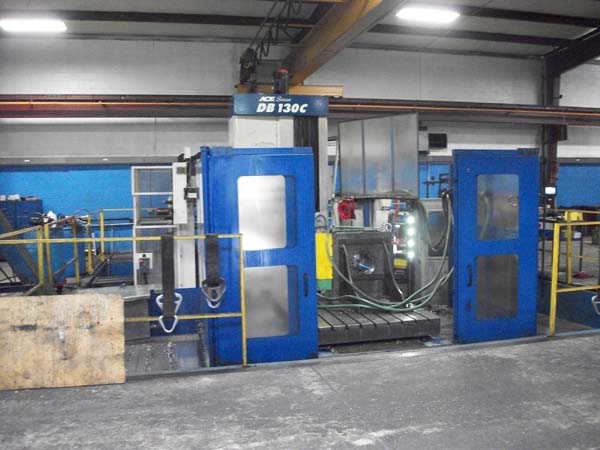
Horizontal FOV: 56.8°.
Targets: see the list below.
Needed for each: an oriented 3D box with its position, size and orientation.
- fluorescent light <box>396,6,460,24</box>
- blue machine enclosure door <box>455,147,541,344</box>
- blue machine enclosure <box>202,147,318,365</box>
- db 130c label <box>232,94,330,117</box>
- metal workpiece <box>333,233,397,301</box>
[{"bbox_3d":[2.270,-3.701,9.800,1.220,0.110,0.320,-3,5,-18],"label":"fluorescent light"},{"bbox_3d":[1.889,0.197,5.413,0.891,1.848,0.120,-2,5,-12],"label":"blue machine enclosure door"},{"bbox_3d":[-0.343,0.272,4.888,0.967,1.863,0.120,-2,5,-12],"label":"blue machine enclosure"},{"bbox_3d":[-0.263,-1.634,7.644,1.306,0.281,0.150,-2,5,-12],"label":"db 130c label"},{"bbox_3d":[0.761,0.478,6.640,0.658,0.800,0.466,-2,5,-12],"label":"metal workpiece"}]

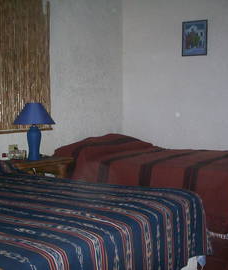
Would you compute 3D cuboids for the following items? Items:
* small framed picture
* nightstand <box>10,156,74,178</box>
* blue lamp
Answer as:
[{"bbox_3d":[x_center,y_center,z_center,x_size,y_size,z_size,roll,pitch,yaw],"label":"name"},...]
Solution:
[{"bbox_3d":[0.934,-1.111,4.550,0.285,0.395,0.025,2,5,24],"label":"small framed picture"},{"bbox_3d":[-0.720,0.529,3.537,0.380,0.600,0.640,2,5,29],"label":"nightstand"},{"bbox_3d":[-0.688,-0.028,3.420,0.355,0.497,0.355,0,4,0],"label":"blue lamp"}]

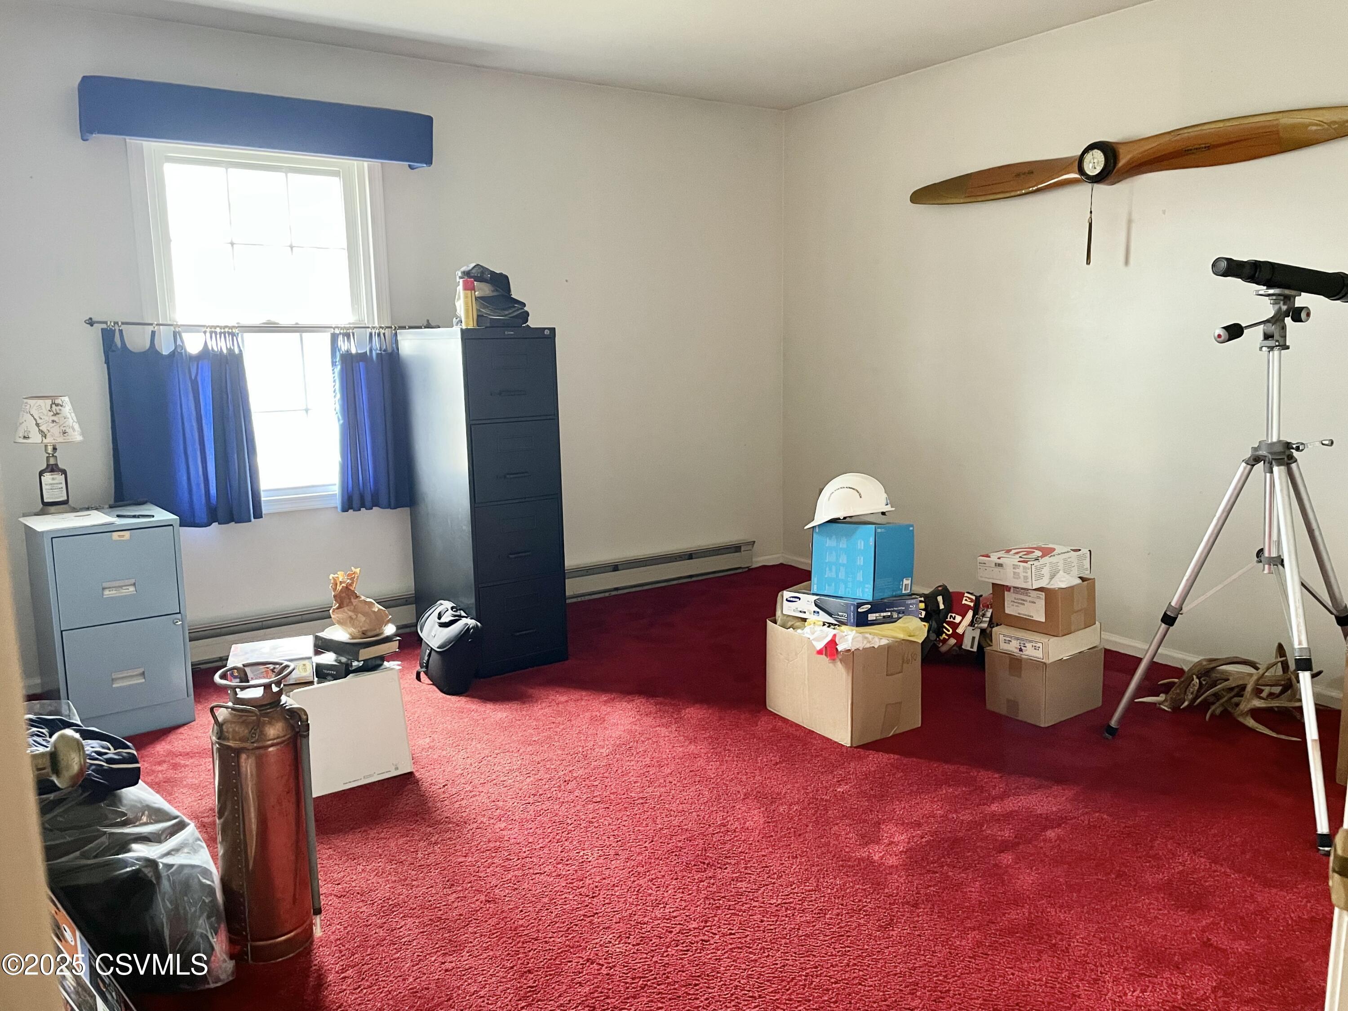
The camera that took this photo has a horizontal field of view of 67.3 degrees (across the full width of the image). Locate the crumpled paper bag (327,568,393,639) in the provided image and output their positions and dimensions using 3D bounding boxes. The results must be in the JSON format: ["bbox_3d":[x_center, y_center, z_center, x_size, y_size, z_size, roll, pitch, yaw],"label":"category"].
[{"bbox_3d":[-0.957,0.298,3.090,0.175,0.192,0.150,-4,10,-18],"label":"crumpled paper bag"}]

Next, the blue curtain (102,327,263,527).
[{"bbox_3d":[-1.876,-0.296,3.883,0.515,0.755,0.090,-7,11,-33],"label":"blue curtain"}]

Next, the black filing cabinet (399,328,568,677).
[{"bbox_3d":[-0.780,-0.048,4.135,0.382,1.319,0.658,-7,11,-33],"label":"black filing cabinet"}]

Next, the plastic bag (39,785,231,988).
[{"bbox_3d":[-1.174,0.778,2.128,0.390,0.340,0.420,-4,10,-18],"label":"plastic bag"}]

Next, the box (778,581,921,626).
[{"bbox_3d":[0.595,0.333,3.407,0.307,0.076,0.328,-3,4,-37],"label":"box"}]

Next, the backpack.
[{"bbox_3d":[-0.834,0.526,3.772,0.190,0.305,0.185,6,12,38],"label":"backpack"}]

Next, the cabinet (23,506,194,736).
[{"bbox_3d":[-1.931,0.386,3.474,0.387,0.708,0.436,-8,12,-38],"label":"cabinet"}]

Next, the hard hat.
[{"bbox_3d":[0.583,-0.011,3.355,0.292,0.153,0.225,-6,7,21],"label":"hard hat"}]

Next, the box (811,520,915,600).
[{"bbox_3d":[0.632,0.179,3.380,0.239,0.232,0.239,2,2,43],"label":"box"}]

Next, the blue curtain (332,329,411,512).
[{"bbox_3d":[-1.254,-0.350,4.283,0.371,0.766,0.090,-7,11,-33],"label":"blue curtain"}]

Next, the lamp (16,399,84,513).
[{"bbox_3d":[-2.169,-0.173,3.505,0.243,0.402,0.243,-7,11,-33],"label":"lamp"}]

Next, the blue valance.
[{"bbox_3d":[-1.561,-1.452,3.897,1.244,0.194,0.172,-7,11,-33],"label":"blue valance"}]

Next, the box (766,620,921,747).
[{"bbox_3d":[0.564,0.564,3.400,0.296,0.306,0.436,-6,11,-31],"label":"box"}]

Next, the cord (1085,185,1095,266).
[{"bbox_3d":[1.589,-1.069,3.859,0.020,0.308,0.022,-7,11,-33],"label":"cord"}]

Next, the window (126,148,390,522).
[{"bbox_3d":[-1.608,-0.706,4.089,0.945,1.481,0.100,-7,11,-33],"label":"window"}]

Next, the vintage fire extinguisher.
[{"bbox_3d":[-0.860,0.639,2.149,0.209,0.602,0.179,-9,13,-43],"label":"vintage fire extinguisher"}]

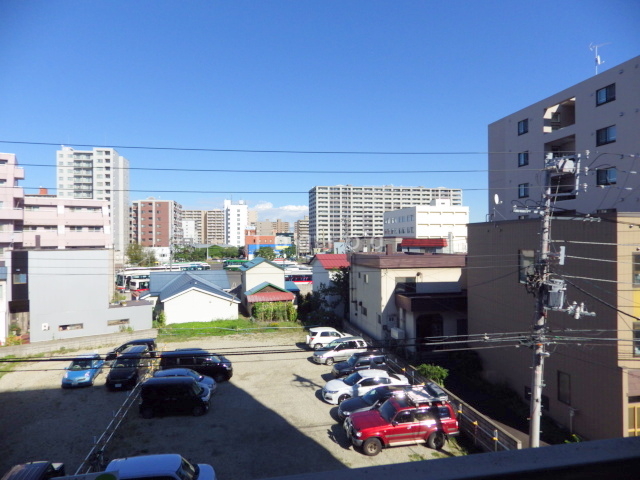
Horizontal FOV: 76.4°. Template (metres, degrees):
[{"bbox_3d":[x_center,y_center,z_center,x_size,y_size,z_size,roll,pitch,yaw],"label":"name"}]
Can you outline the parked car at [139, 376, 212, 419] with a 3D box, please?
[{"bbox_3d":[-7.650,8.413,21.790,3.500,1.650,1.550,-1,0,-6],"label":"parked car"}]

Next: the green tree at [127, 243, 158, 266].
[{"bbox_3d":[-63.668,4.840,144.995,9.300,8.500,8.000,0,0,-12],"label":"green tree"}]

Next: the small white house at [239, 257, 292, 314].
[{"bbox_3d":[-7.312,5.768,53.918,5.900,6.600,13.500,0,0,-12],"label":"small white house"}]

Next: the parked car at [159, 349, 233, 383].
[{"bbox_3d":[-8.150,8.348,27.140,4.600,1.740,1.740,-1,0,-6],"label":"parked car"}]

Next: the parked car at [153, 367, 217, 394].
[{"bbox_3d":[-7.753,8.165,23.404,3.750,1.480,1.670,0,0,-10],"label":"parked car"}]

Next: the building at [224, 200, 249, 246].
[{"bbox_3d":[-55.856,-8.613,271.760,15.000,35.000,20.000,0,0,-12],"label":"building"}]

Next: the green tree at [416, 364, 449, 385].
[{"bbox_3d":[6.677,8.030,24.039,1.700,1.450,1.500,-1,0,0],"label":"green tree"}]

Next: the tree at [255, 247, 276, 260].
[{"bbox_3d":[-22.265,5.646,165.996,8.300,6.300,7.500,0,0,-12],"label":"tree"}]

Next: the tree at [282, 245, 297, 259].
[{"bbox_3d":[-13.372,5.123,177.996,6.100,7.200,5.800,0,0,-12],"label":"tree"}]

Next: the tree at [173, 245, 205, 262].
[{"bbox_3d":[-48.815,5.752,152.022,12.000,8.000,9.500,0,0,-12],"label":"tree"}]

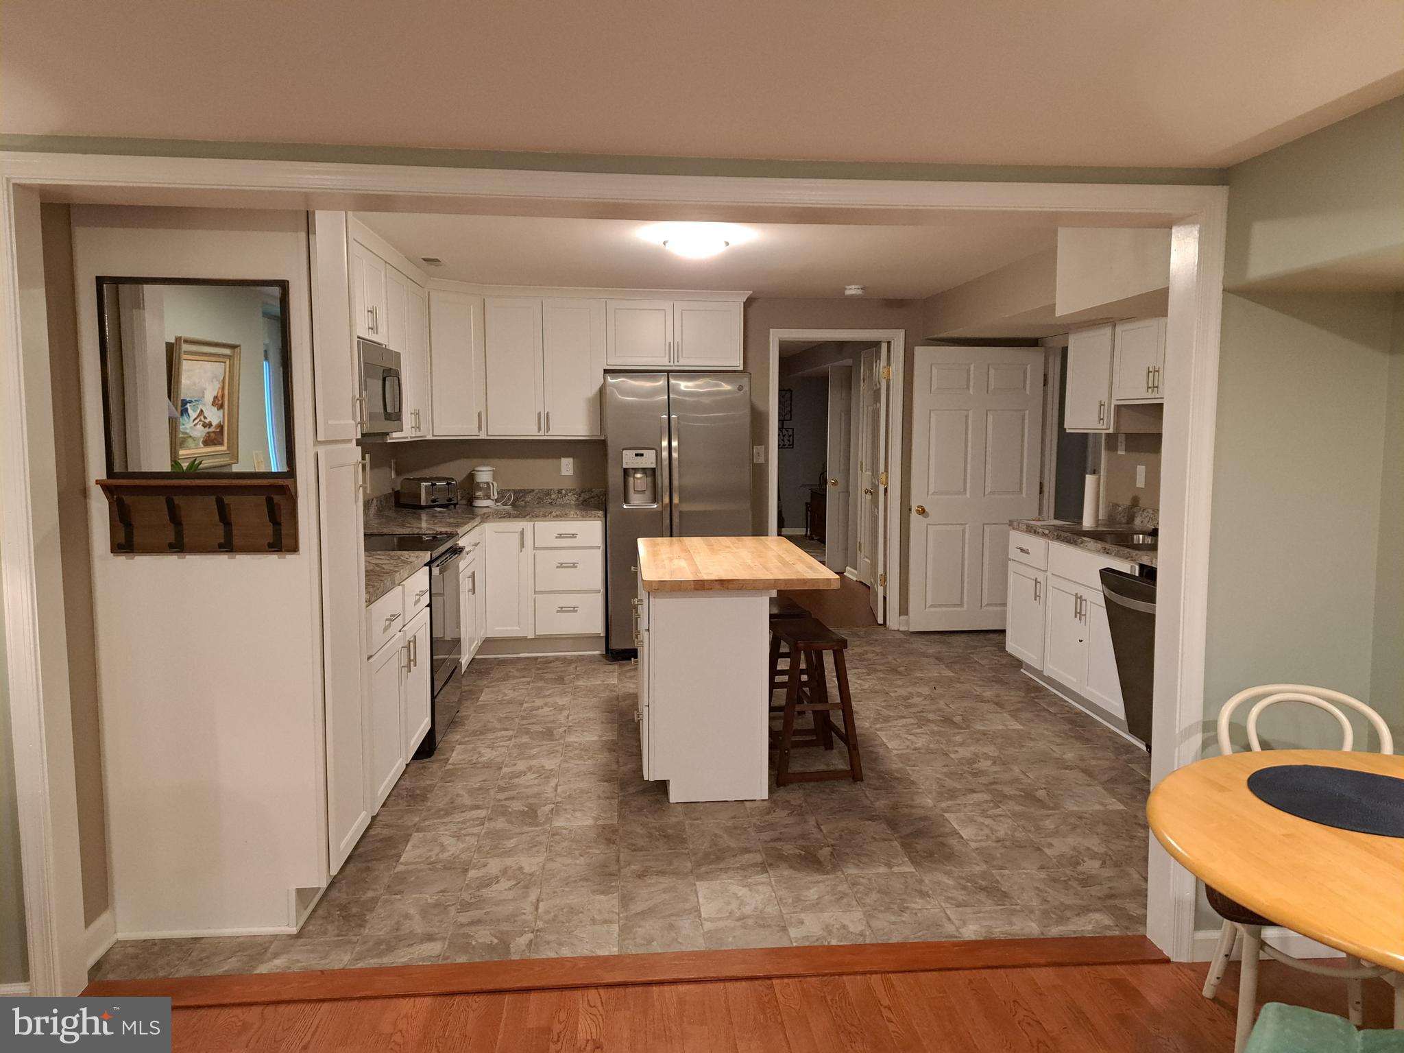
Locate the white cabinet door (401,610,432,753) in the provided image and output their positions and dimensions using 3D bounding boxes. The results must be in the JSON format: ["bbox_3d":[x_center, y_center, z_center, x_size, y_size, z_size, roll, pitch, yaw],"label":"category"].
[{"bbox_3d":[-1.236,0.667,4.208,0.024,0.558,0.507,0,6,-5],"label":"white cabinet door"}]

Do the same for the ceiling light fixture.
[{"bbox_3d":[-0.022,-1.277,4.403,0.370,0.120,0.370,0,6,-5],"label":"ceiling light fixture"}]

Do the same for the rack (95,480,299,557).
[{"bbox_3d":[-1.385,-0.028,2.682,0.510,0.210,0.120,0,6,-5],"label":"rack"}]

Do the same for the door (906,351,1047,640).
[{"bbox_3d":[1.938,-0.248,6.891,0.914,2.015,0.040,0,6,-5],"label":"door"}]

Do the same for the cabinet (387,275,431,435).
[{"bbox_3d":[-1.767,-0.924,5.356,0.318,0.905,1.040,0,6,-5],"label":"cabinet"}]

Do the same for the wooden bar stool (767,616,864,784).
[{"bbox_3d":[0.456,0.742,4.231,0.370,0.610,0.450,-1,6,-10],"label":"wooden bar stool"}]

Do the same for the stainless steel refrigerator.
[{"bbox_3d":[-0.175,-0.080,6.401,0.910,1.785,0.750,0,6,-5],"label":"stainless steel refrigerator"}]

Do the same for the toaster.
[{"bbox_3d":[-1.812,-0.210,6.480,0.270,0.194,0.280,-6,8,-44],"label":"toaster"}]

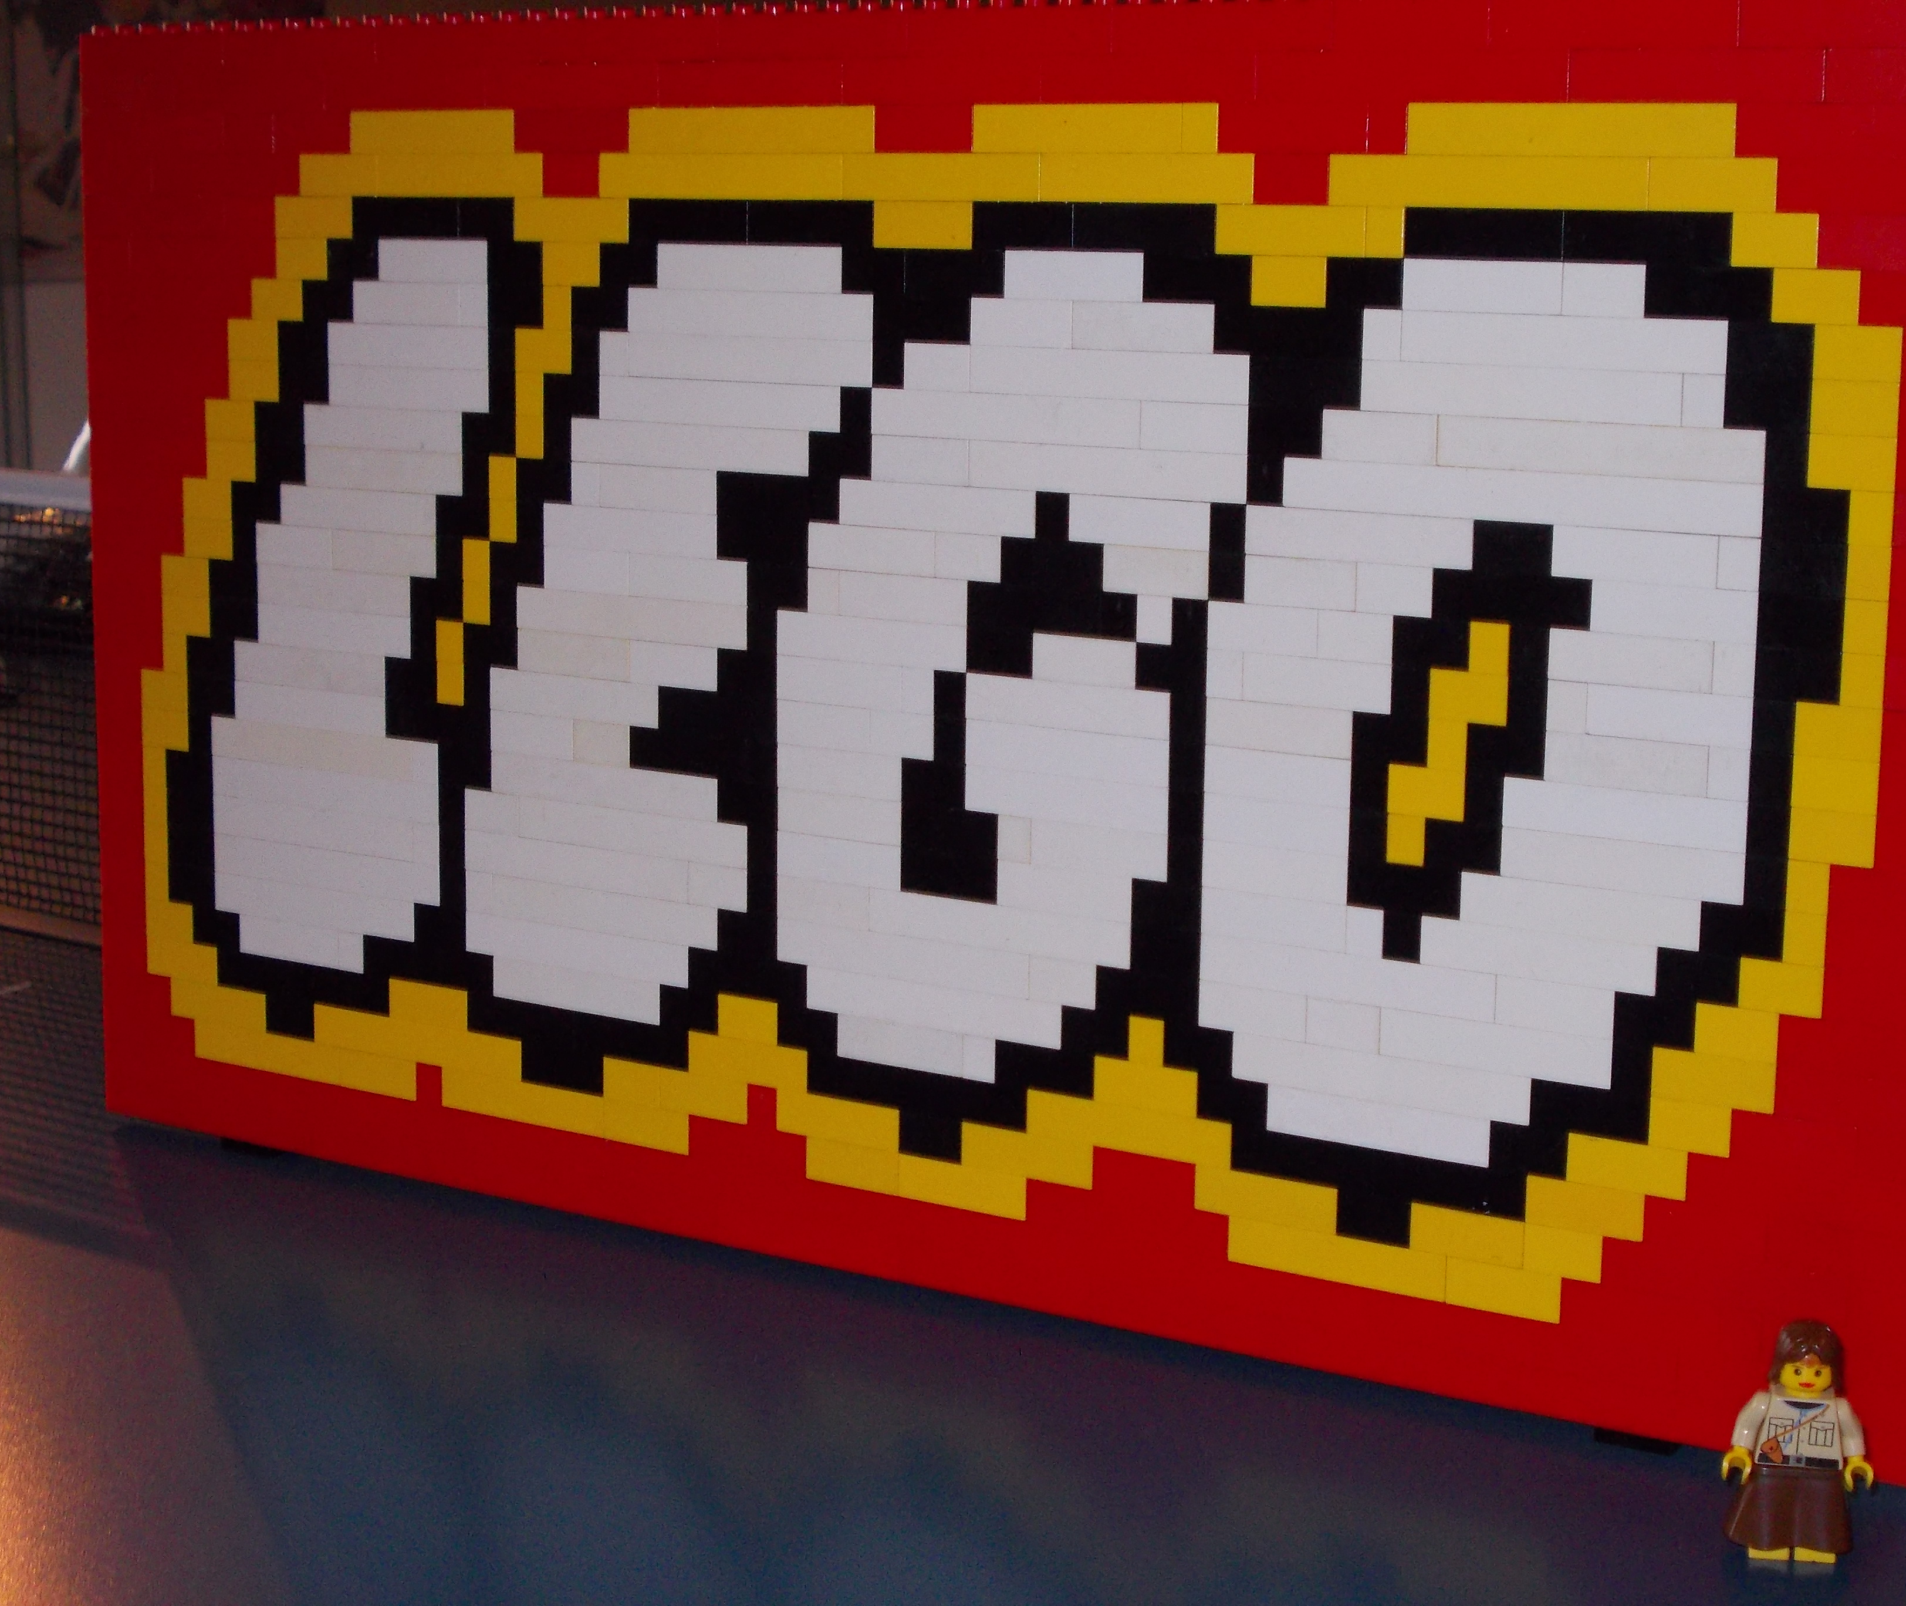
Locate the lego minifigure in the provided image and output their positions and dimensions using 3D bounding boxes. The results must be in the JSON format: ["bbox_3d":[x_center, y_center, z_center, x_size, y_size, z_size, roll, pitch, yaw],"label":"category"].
[{"bbox_3d":[0.146,0.109,0.547,0.025,0.042,0.013,2,10,9],"label":"lego minifigure"}]

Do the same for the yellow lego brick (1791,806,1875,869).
[{"bbox_3d":[0.160,0.005,0.569,0.016,0.010,0.008,7,12,31],"label":"yellow lego brick"}]

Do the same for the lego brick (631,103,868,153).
[{"bbox_3d":[-0.041,-0.143,0.670,0.064,0.010,0.008,7,13,31],"label":"lego brick"}]

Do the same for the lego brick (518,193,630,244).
[{"bbox_3d":[-0.082,-0.129,0.698,0.032,0.010,0.008,7,13,31],"label":"lego brick"}]

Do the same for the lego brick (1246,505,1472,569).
[{"bbox_3d":[0.080,-0.052,0.609,0.048,0.010,0.008,7,12,31],"label":"lego brick"}]

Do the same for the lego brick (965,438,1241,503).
[{"bbox_3d":[0.033,-0.067,0.639,0.064,0.010,0.008,7,12,31],"label":"lego brick"}]

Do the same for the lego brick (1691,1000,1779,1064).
[{"bbox_3d":[0.147,0.042,0.587,0.016,0.010,0.008,7,12,31],"label":"lego brick"}]

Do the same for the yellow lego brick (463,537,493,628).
[{"bbox_3d":[-0.107,-0.051,0.728,0.008,0.019,0.008,7,13,31],"label":"yellow lego brick"}]

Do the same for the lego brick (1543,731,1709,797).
[{"bbox_3d":[0.126,-0.008,0.587,0.032,0.010,0.008,7,12,31],"label":"lego brick"}]

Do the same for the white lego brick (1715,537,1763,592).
[{"bbox_3d":[0.143,-0.044,0.569,0.008,0.010,0.008,7,12,31],"label":"white lego brick"}]

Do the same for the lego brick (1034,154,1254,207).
[{"bbox_3d":[0.040,-0.122,0.621,0.048,0.010,0.008,7,12,31],"label":"lego brick"}]

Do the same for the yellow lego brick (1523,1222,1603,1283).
[{"bbox_3d":[0.119,0.086,0.607,0.016,0.010,0.008,7,12,31],"label":"yellow lego brick"}]

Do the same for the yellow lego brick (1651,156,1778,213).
[{"bbox_3d":[0.137,-0.110,0.562,0.024,0.010,0.008,7,12,31],"label":"yellow lego brick"}]

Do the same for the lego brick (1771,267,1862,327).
[{"bbox_3d":[0.153,-0.089,0.556,0.016,0.010,0.008,7,12,31],"label":"lego brick"}]

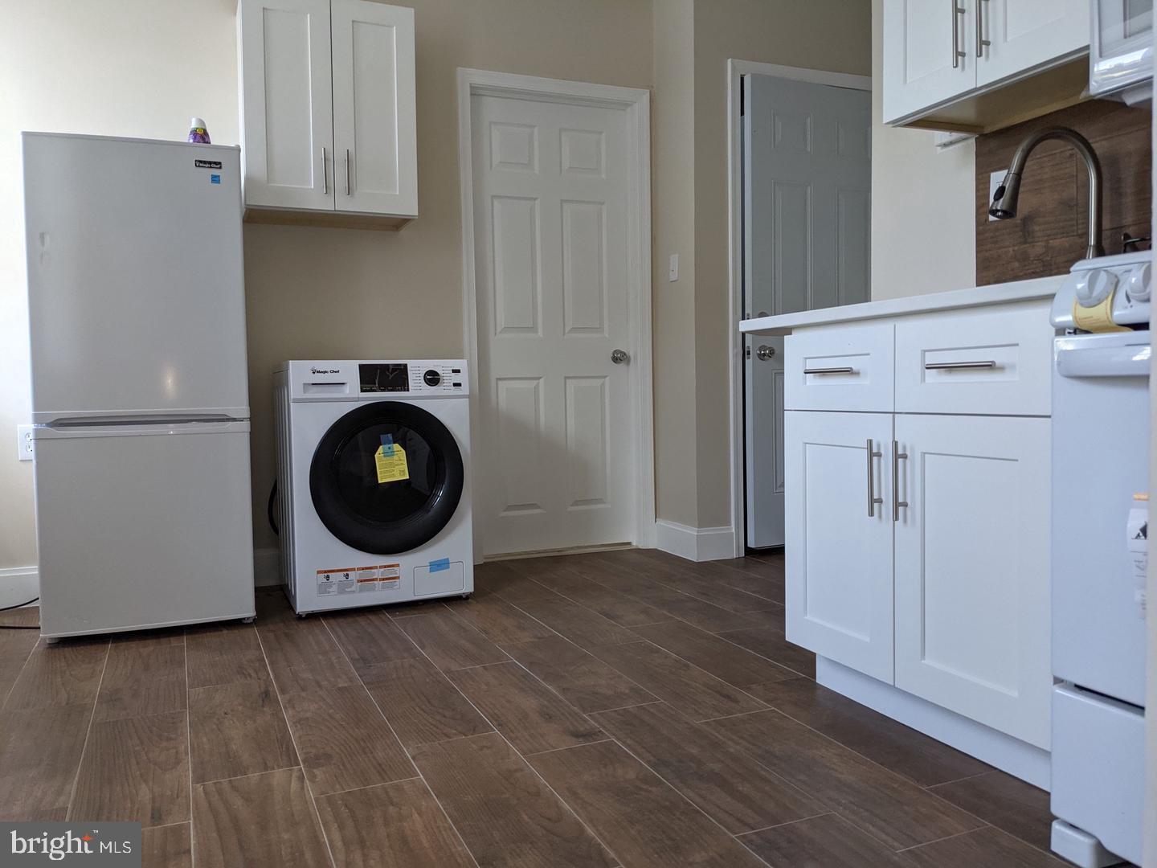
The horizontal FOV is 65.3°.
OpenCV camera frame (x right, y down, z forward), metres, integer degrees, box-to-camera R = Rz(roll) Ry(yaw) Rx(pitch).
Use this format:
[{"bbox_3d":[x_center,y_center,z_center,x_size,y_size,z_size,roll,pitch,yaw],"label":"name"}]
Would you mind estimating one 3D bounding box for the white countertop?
[{"bbox_3d":[0.865,-0.264,1.995,0.650,0.030,1.020,-2,3,-22],"label":"white countertop"}]

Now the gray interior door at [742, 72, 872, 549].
[{"bbox_3d":[1.088,-0.523,4.018,0.780,2.007,0.044,-2,3,-25],"label":"gray interior door"}]

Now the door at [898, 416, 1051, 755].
[{"bbox_3d":[0.724,0.244,1.661,0.022,0.557,0.375,-2,3,-22],"label":"door"}]

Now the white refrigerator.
[{"bbox_3d":[-1.429,-0.142,3.023,0.597,1.508,0.600,-2,3,-20],"label":"white refrigerator"}]

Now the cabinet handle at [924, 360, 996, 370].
[{"bbox_3d":[0.694,-0.125,1.625,0.038,0.012,0.166,-2,3,-22],"label":"cabinet handle"}]

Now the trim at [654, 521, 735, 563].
[{"bbox_3d":[0.512,0.459,4.010,0.200,0.147,0.375,-2,3,-22],"label":"trim"}]

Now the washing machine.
[{"bbox_3d":[-0.765,0.162,3.304,0.600,0.850,0.580,-2,3,-25],"label":"washing machine"}]

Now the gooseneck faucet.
[{"bbox_3d":[1.023,-0.468,1.962,0.290,0.376,0.065,-2,3,-14],"label":"gooseneck faucet"}]

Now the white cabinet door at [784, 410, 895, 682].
[{"bbox_3d":[0.580,0.229,2.006,0.022,0.557,0.372,-2,3,-22],"label":"white cabinet door"}]

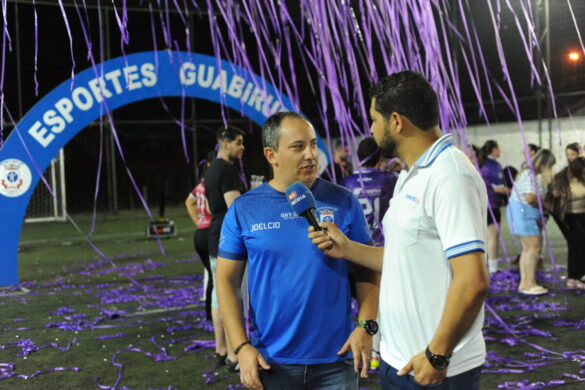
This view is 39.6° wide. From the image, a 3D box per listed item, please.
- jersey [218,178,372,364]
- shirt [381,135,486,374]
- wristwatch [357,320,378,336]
[{"bbox_3d":[0.012,0.265,2.840,0.530,0.660,0.290,0,2,-6],"label":"jersey"},{"bbox_3d":[0.430,0.172,2.480,0.310,0.710,0.470,-1,2,-18],"label":"shirt"},{"bbox_3d":[0.255,0.455,2.770,0.066,0.050,0.056,15,-20,-30],"label":"wristwatch"}]

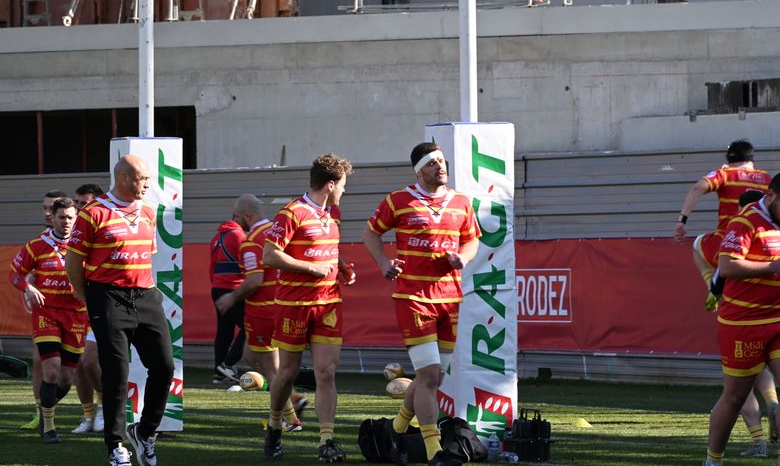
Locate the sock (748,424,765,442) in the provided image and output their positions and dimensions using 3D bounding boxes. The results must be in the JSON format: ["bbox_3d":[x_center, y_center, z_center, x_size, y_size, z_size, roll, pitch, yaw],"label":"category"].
[{"bbox_3d":[2.160,1.179,38.300,0.110,0.130,0.100,-1,0,30],"label":"sock"}]

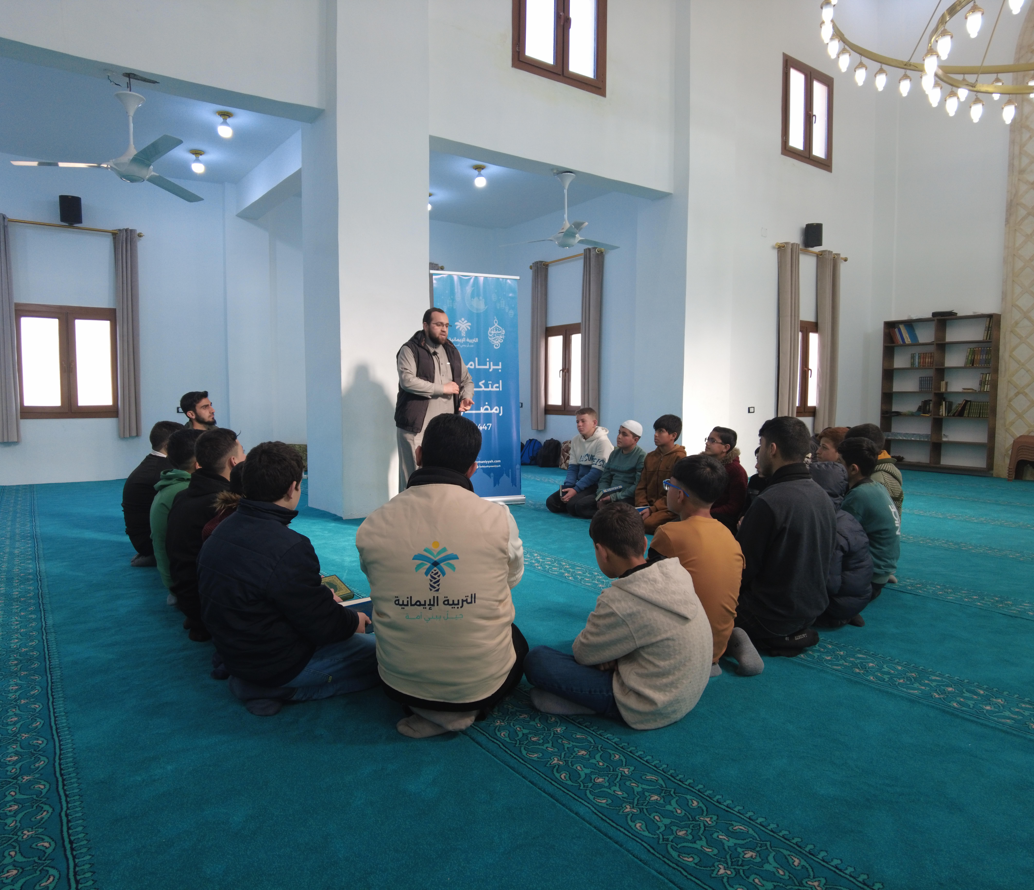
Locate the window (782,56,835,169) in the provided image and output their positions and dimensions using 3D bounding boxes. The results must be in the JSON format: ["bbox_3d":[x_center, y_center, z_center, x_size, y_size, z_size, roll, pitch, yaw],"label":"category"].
[{"bbox_3d":[3.721,-4.229,8.803,1.164,1.203,0.080,-3,5,-36],"label":"window"}]

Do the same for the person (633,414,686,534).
[{"bbox_3d":[1.080,0.203,5.165,0.640,0.860,0.460,-2,4,-32],"label":"person"}]

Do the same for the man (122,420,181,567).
[{"bbox_3d":[-2.046,0.267,4.188,0.640,0.840,0.500,-3,5,-43],"label":"man"}]

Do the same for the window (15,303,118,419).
[{"bbox_3d":[-5.193,-0.959,7.952,0.980,1.300,0.100,-2,5,-36],"label":"window"}]

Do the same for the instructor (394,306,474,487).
[{"bbox_3d":[-0.680,-0.256,5.492,0.580,1.666,0.420,-3,5,-33],"label":"instructor"}]

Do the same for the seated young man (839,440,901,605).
[{"bbox_3d":[1.670,0.340,3.542,0.620,0.762,0.460,4,5,40],"label":"seated young man"}]

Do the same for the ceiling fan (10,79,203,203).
[{"bbox_3d":[-2.786,-2.177,4.735,1.220,0.700,1.320,-1,4,-18],"label":"ceiling fan"}]

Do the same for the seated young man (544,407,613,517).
[{"bbox_3d":[0.640,0.122,5.788,0.450,0.868,0.600,4,6,41],"label":"seated young man"}]

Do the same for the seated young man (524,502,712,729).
[{"bbox_3d":[0.352,0.500,2.277,0.540,0.628,0.530,-4,6,-42],"label":"seated young man"}]

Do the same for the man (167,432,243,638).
[{"bbox_3d":[-1.177,0.346,3.011,0.500,0.840,0.640,4,5,45],"label":"man"}]

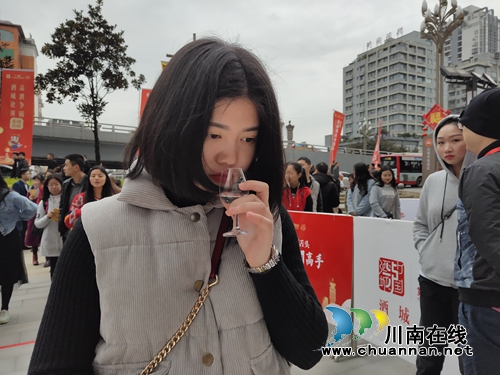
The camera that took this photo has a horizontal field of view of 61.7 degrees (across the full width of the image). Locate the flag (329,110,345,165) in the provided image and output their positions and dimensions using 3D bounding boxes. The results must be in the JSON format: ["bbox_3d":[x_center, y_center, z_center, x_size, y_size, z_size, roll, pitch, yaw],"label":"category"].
[{"bbox_3d":[2.804,-1.595,13.500,0.420,1.750,0.080,7,0,6],"label":"flag"}]

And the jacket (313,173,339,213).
[{"bbox_3d":[1.063,0.155,5.900,0.500,0.720,0.320,0,0,20],"label":"jacket"}]

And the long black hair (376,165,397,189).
[{"bbox_3d":[1.580,-0.122,4.850,0.230,0.280,0.220,0,0,16],"label":"long black hair"}]

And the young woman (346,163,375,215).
[{"bbox_3d":[1.293,0.550,4.900,0.350,1.660,0.470,0,0,-30],"label":"young woman"}]

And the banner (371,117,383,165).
[{"bbox_3d":[4.548,-1.611,15.000,0.420,1.750,0.150,3,0,17],"label":"banner"}]

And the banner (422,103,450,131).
[{"bbox_3d":[8.027,-3.008,18.000,1.150,1.150,0.120,0,0,30],"label":"banner"}]

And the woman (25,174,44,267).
[{"bbox_3d":[-3.798,0.575,7.400,0.470,1.610,0.340,0,0,3],"label":"woman"}]

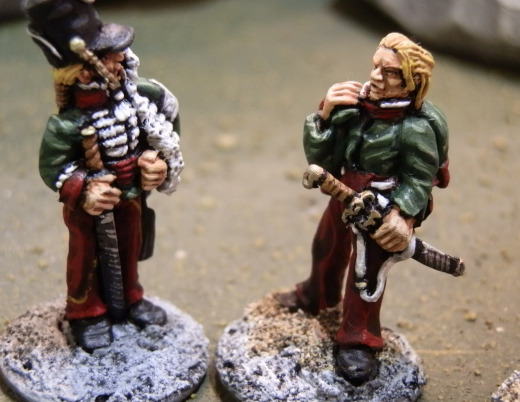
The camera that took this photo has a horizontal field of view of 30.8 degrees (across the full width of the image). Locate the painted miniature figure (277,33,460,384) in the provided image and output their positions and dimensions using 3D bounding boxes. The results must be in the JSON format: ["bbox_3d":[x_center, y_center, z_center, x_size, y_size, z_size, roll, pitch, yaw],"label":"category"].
[{"bbox_3d":[0.010,0.000,0.090,0.016,0.033,0.014,15,26,25],"label":"painted miniature figure"}]

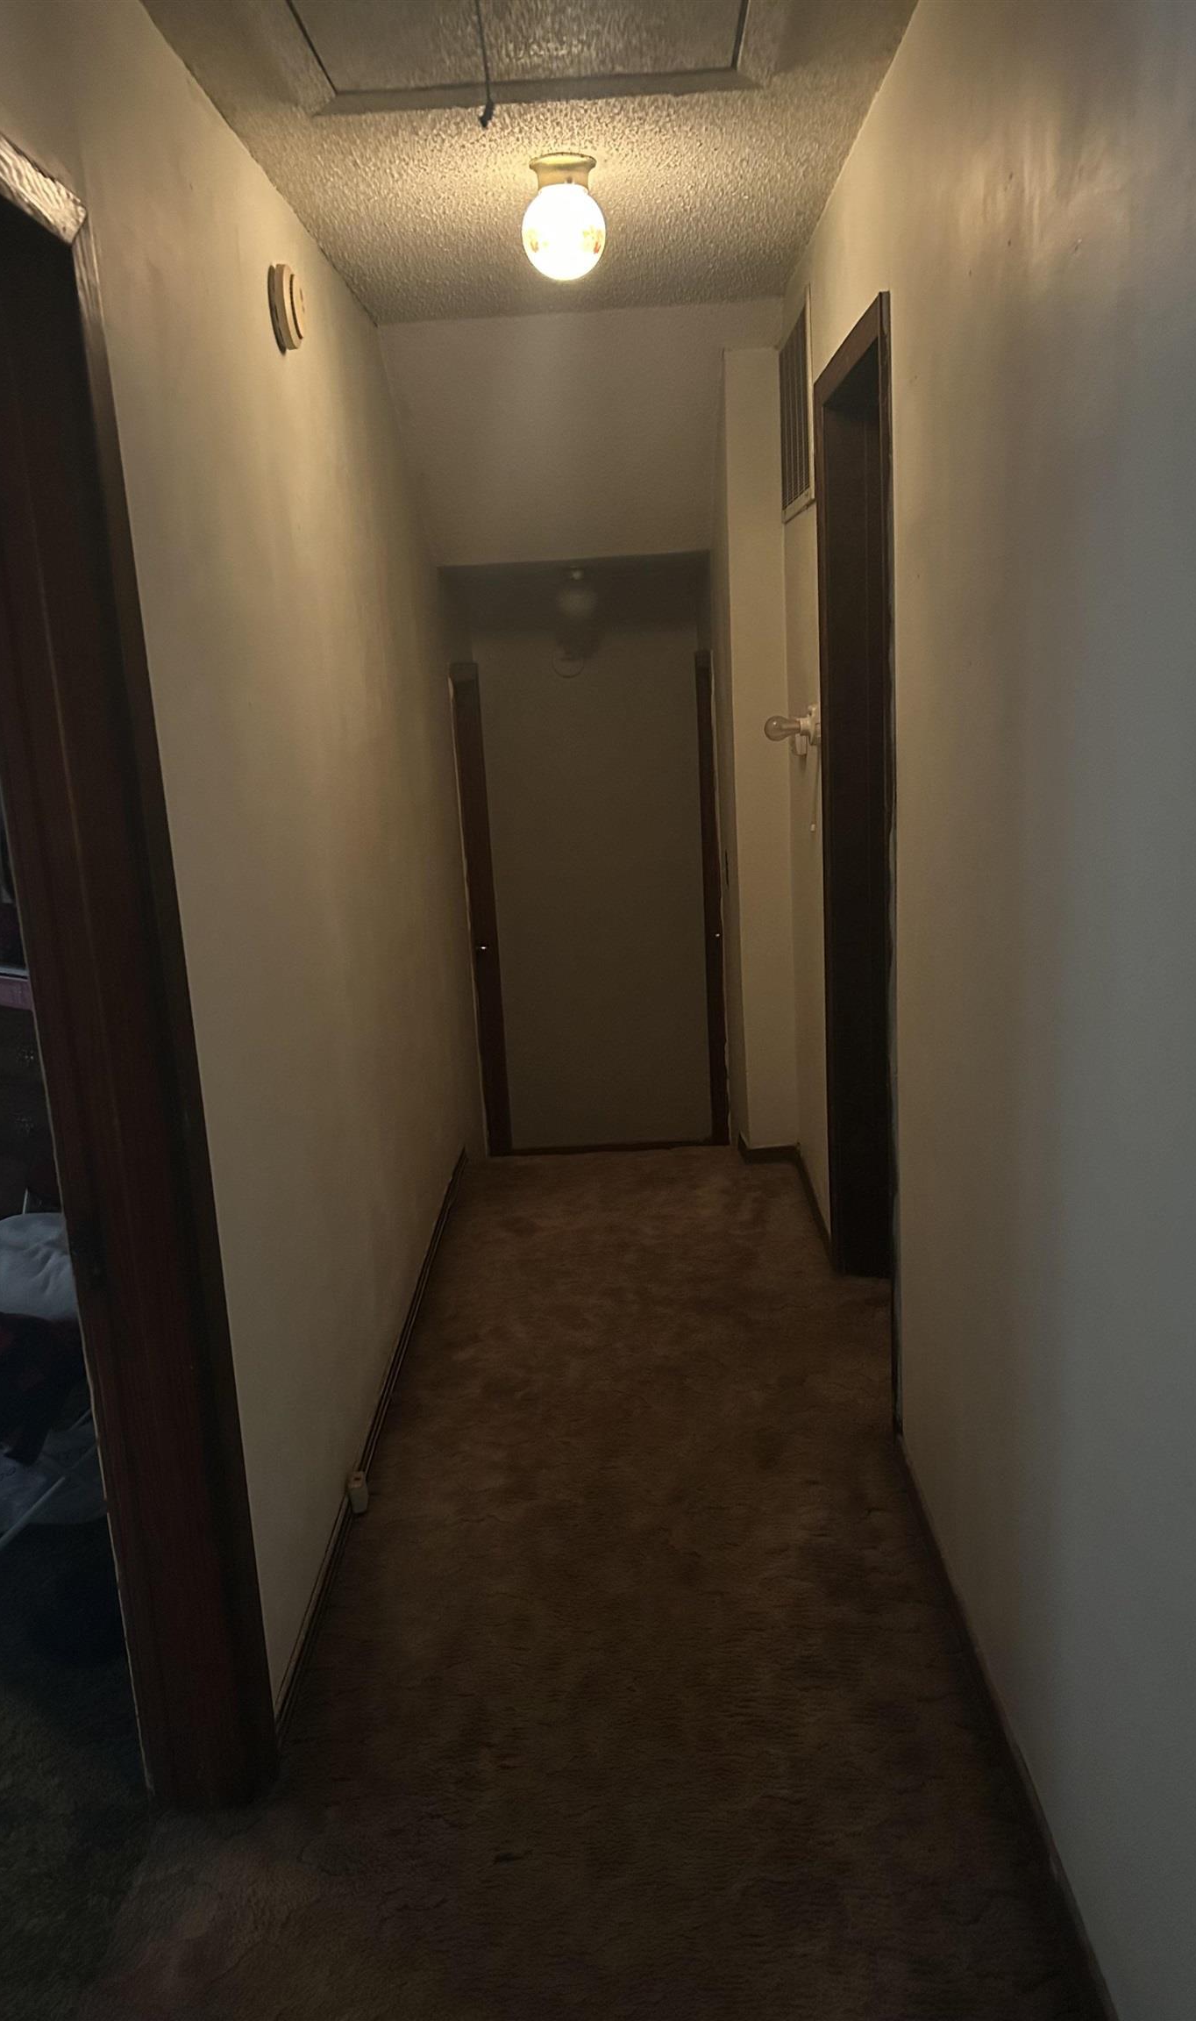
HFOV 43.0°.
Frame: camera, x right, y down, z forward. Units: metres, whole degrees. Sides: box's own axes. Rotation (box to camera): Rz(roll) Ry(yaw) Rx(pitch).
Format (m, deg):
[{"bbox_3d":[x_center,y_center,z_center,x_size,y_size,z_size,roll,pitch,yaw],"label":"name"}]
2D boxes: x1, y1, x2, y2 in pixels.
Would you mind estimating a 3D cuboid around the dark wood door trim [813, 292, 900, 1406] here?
[{"bbox_3d":[0.600,-0.284,3.209,0.120,2.110,0.860,-3,13,2],"label":"dark wood door trim"}]

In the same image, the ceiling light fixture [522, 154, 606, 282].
[{"bbox_3d":[-0.063,-1.457,2.800,0.154,0.200,0.154,-3,13,2],"label":"ceiling light fixture"}]

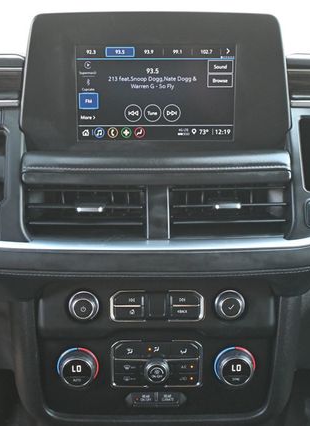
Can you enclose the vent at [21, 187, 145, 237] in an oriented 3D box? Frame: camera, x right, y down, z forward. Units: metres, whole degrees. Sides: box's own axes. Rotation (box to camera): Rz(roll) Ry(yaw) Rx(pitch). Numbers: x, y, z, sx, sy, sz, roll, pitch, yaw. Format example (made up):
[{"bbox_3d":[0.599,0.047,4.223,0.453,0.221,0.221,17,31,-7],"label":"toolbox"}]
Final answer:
[{"bbox_3d":[-0.078,-0.001,0.868,0.134,0.058,0.040,0,14,0],"label":"vent"}]

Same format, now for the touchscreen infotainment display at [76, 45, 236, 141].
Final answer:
[{"bbox_3d":[0.001,-0.133,0.846,0.175,0.105,0.015,0,13,0],"label":"touchscreen infotainment display"}]

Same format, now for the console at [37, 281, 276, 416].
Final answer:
[{"bbox_3d":[0.001,0.159,0.905,0.272,0.153,0.060,0,13,0],"label":"console"}]

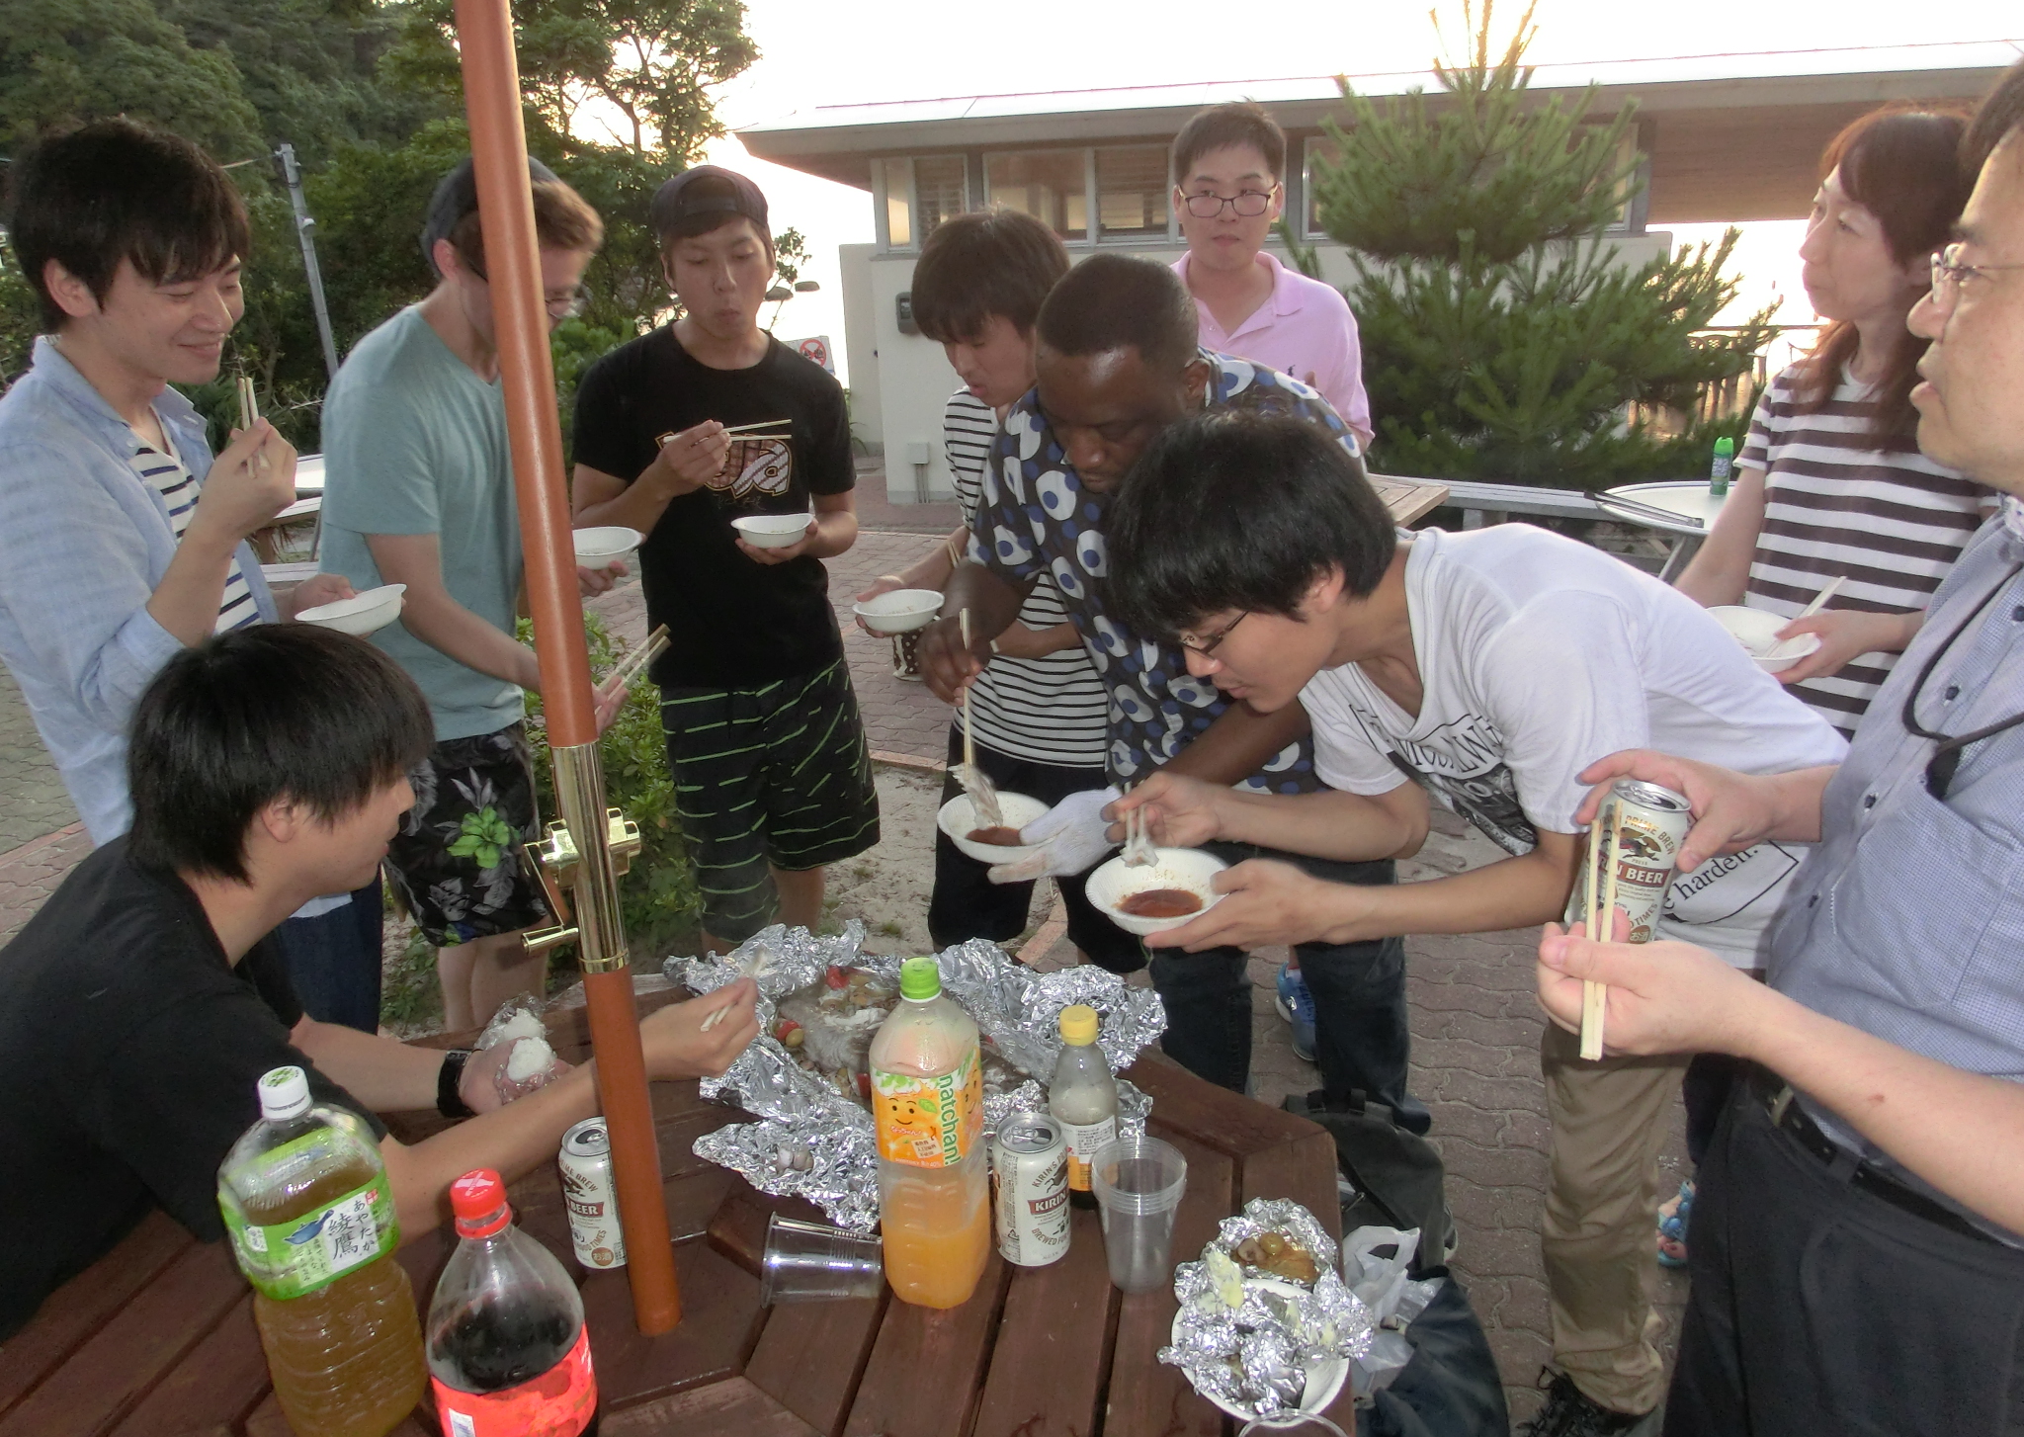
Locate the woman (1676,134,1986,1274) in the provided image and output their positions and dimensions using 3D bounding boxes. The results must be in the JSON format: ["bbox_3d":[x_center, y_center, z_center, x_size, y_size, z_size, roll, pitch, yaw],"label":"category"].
[{"bbox_3d":[1.053,0.076,1.901,0.470,1.650,0.460,14,25,39],"label":"woman"}]

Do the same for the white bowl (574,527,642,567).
[{"bbox_3d":[-0.631,-0.262,2.151,0.128,0.042,0.128,-2,19,1],"label":"white bowl"}]

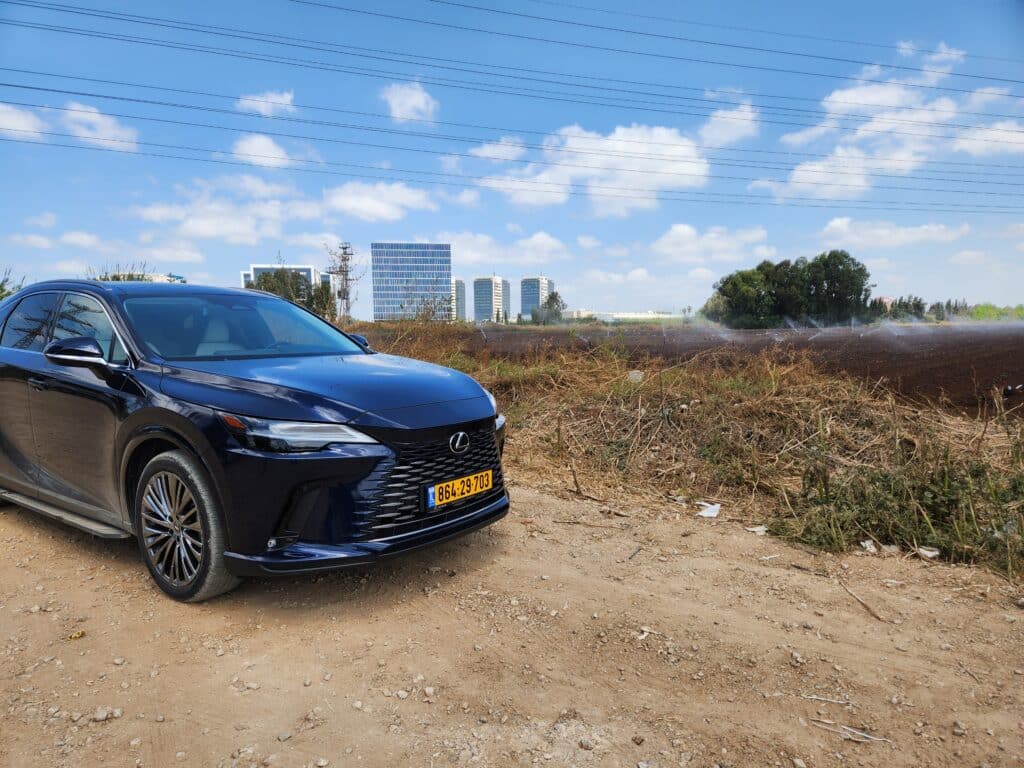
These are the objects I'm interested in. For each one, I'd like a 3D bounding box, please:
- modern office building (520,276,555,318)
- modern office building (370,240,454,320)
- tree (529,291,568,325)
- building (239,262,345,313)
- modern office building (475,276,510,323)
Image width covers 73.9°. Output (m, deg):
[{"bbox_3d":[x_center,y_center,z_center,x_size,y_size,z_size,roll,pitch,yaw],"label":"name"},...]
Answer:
[{"bbox_3d":[32.960,-104.760,859.060,27.880,56.790,42.000,2,6,24],"label":"modern office building"},{"bbox_3d":[-56.840,-56.340,390.510,43.530,44.710,28.000,-1,5,-7],"label":"modern office building"},{"bbox_3d":[14.980,-31.380,283.330,14.120,14.290,15.000,0,5,0],"label":"tree"},{"bbox_3d":[-88.130,-34.760,272.980,30.430,22.890,30.000,-1,5,-7],"label":"building"},{"bbox_3d":[-24.070,-104.130,854.090,29.590,56.440,42.000,2,6,24],"label":"modern office building"}]

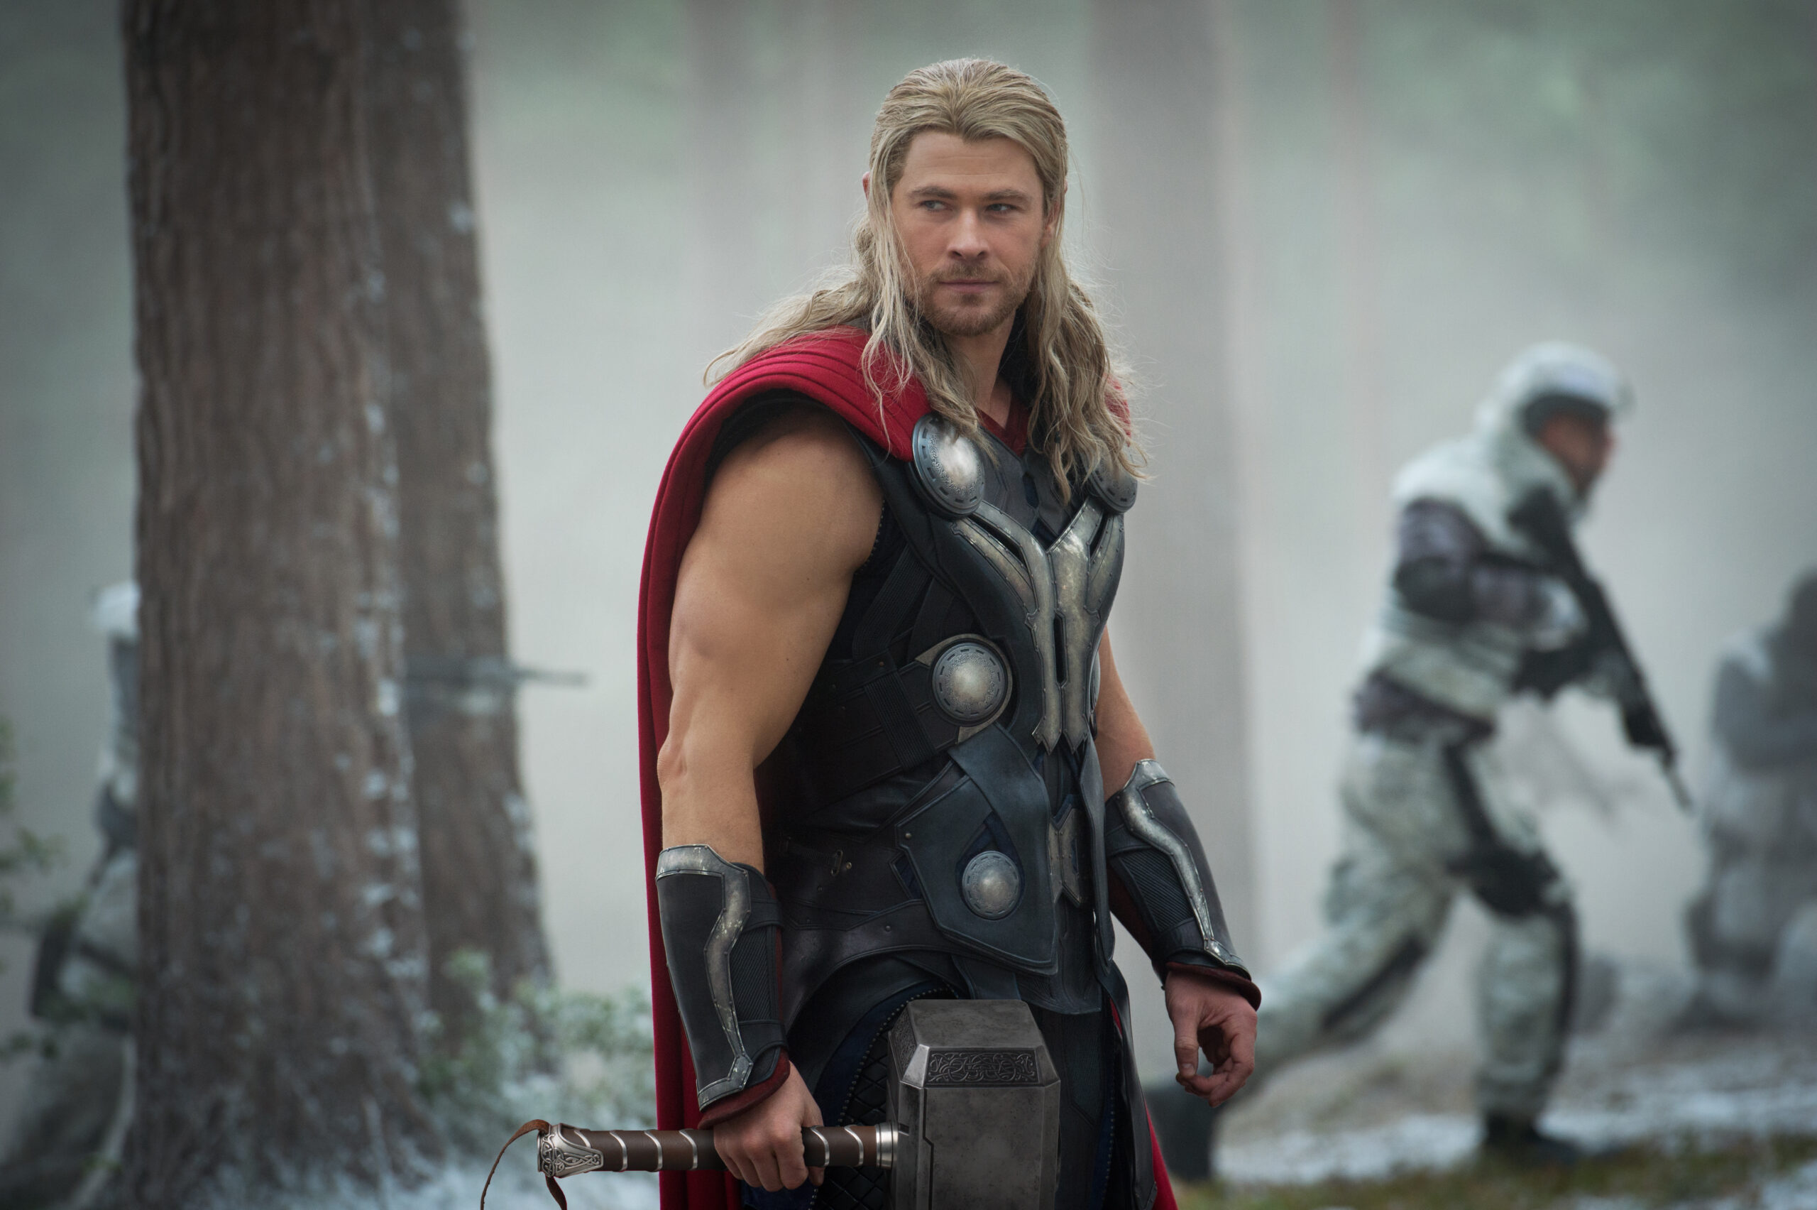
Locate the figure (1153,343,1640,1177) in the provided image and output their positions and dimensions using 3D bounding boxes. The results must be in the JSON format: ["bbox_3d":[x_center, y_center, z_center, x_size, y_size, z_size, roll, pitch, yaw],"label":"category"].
[{"bbox_3d":[0.959,0.304,19.800,0.970,1.640,0.580,0,2,-7],"label":"figure"}]

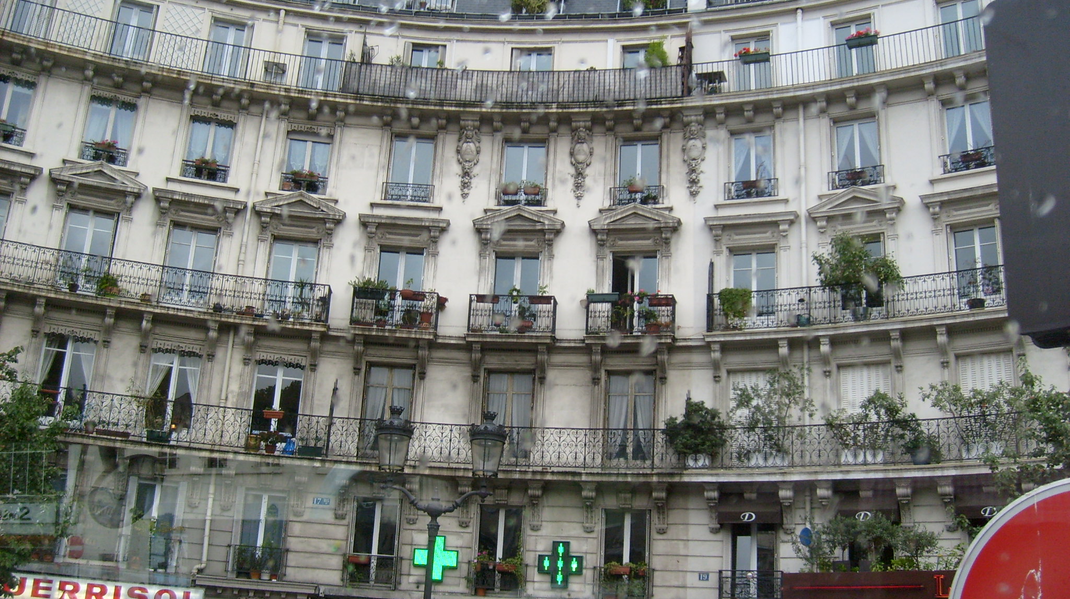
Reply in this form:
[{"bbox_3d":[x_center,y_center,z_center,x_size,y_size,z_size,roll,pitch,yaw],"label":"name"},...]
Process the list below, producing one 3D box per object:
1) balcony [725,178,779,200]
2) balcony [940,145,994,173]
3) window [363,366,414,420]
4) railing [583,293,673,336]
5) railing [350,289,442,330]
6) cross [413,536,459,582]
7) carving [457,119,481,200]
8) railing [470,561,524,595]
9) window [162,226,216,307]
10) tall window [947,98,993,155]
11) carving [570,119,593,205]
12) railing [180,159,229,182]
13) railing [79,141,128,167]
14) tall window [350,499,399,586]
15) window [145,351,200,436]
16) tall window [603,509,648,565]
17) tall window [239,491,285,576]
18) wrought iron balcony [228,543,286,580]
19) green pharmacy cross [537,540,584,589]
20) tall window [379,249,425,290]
[{"bbox_3d":[5.480,-2.786,27.368,1.360,0.520,0.200,-4,-20,19],"label":"balcony"},{"bbox_3d":[10.393,-3.297,25.993,1.340,0.449,0.220,-8,-20,32],"label":"balcony"},{"bbox_3d":[-3.546,2.655,26.225,1.183,2.147,0.200,4,-19,-2],"label":"window"},{"bbox_3d":[2.389,0.452,26.891,2.180,1.060,0.620,-1,-19,12],"label":"railing"},{"bbox_3d":[-3.664,0.340,28.553,2.252,1.030,0.630,4,-17,-2],"label":"railing"},{"bbox_3d":[-2.260,5.903,24.684,1.039,1.047,0.200,2,-19,2],"label":"cross"},{"bbox_3d":[-1.859,-3.841,30.111,0.653,2.444,0.280,3,-17,2],"label":"carving"},{"bbox_3d":[-0.892,6.593,25.507,1.300,0.820,0.250,1,-19,5],"label":"railing"},{"bbox_3d":[-8.874,-0.809,27.753,1.150,2.250,0.200,8,-19,-13],"label":"window"},{"bbox_3d":[10.406,-3.940,25.904,1.080,1.720,0.200,-8,-21,30],"label":"tall window"},{"bbox_3d":[1.268,-3.729,29.175,0.580,2.370,0.220,0,-18,9],"label":"carving"},{"bbox_3d":[-8.669,-3.374,28.395,1.180,0.440,0.200,8,-19,-13],"label":"railing"},{"bbox_3d":[-11.023,-3.730,27.718,1.150,0.440,0.200,10,-19,-19],"label":"railing"},{"bbox_3d":[-4.047,6.157,27.308,1.204,2.203,0.200,4,-17,-2],"label":"tall window"},{"bbox_3d":[-8.553,2.318,25.535,1.137,2.087,0.200,8,-20,-13],"label":"window"},{"bbox_3d":[2.051,5.735,24.579,1.005,1.837,0.200,-1,-20,12],"label":"tall window"},{"bbox_3d":[-6.517,5.601,25.794,1.060,2.060,0.200,6,-19,-8],"label":"tall window"},{"bbox_3d":[-6.510,6.149,25.405,1.310,0.780,0.250,6,-19,-8],"label":"wrought iron balcony"},{"bbox_3d":[0.612,6.317,25.808,1.100,1.100,0.200,0,-18,9],"label":"green pharmacy cross"},{"bbox_3d":[-3.404,-0.337,27.276,1.147,1.999,0.200,4,-19,-2],"label":"tall window"}]

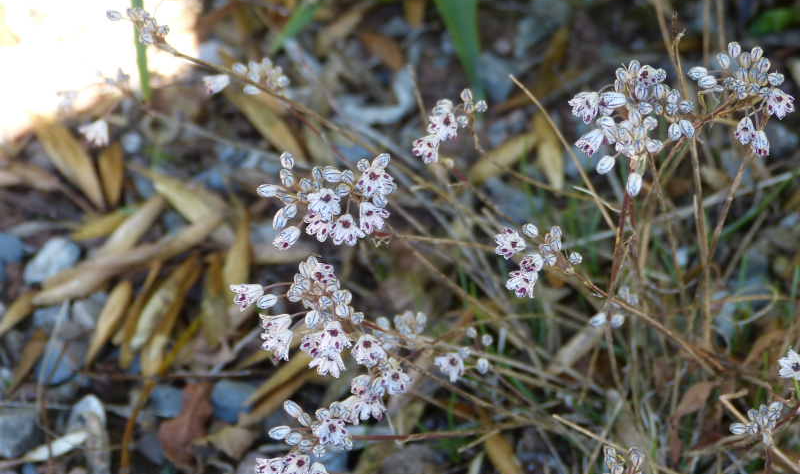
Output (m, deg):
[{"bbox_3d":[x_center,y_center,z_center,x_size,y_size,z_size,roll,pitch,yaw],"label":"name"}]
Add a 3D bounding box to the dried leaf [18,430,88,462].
[{"bbox_3d":[-0.104,0.063,0.773,0.023,0.006,0.005,-20,46,-21],"label":"dried leaf"}]

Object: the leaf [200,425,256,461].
[{"bbox_3d":[-0.051,0.061,0.781,0.015,0.008,0.011,26,50,24],"label":"leaf"}]

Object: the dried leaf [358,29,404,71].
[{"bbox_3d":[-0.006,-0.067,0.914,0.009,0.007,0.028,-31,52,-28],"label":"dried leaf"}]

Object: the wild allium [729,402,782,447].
[{"bbox_3d":[0.094,0.050,0.680,0.014,0.012,0.012,0,42,0],"label":"wild allium"}]

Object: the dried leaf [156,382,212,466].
[{"bbox_3d":[-0.064,0.057,0.780,0.013,0.012,0.034,7,43,8],"label":"dried leaf"}]

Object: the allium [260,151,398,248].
[{"bbox_3d":[-0.018,-0.009,0.605,0.032,0.022,0.024,0,42,0],"label":"allium"}]

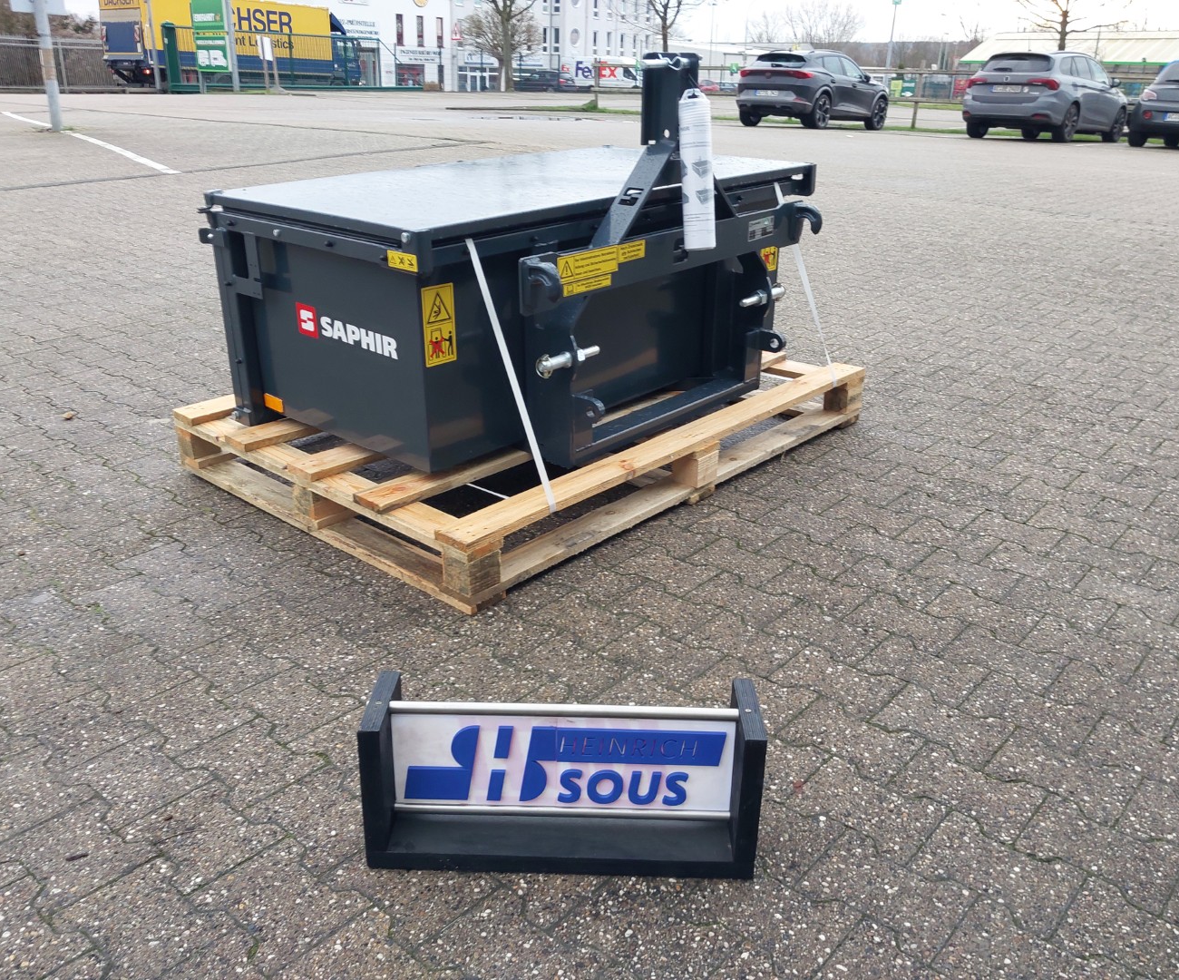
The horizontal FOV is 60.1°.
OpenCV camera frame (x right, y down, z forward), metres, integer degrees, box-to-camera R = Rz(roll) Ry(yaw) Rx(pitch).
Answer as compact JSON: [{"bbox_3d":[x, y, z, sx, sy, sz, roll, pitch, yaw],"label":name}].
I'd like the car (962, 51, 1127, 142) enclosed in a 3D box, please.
[{"bbox_3d":[8.650,-7.340,19.020,1.820,1.510,4.570,21,30,39],"label":"car"}]

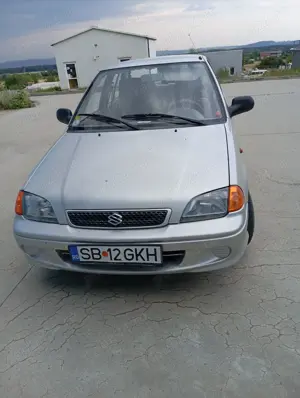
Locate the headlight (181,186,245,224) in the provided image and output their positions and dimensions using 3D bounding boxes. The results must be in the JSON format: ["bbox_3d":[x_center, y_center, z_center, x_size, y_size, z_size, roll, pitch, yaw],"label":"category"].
[{"bbox_3d":[0.349,0.020,1.776,0.380,0.165,0.190,-6,23,-1],"label":"headlight"}]

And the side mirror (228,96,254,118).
[{"bbox_3d":[0.772,-0.775,2.712,0.210,0.170,0.120,-1,23,10],"label":"side mirror"}]

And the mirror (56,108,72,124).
[{"bbox_3d":[-0.778,-0.747,2.995,0.200,0.170,0.120,-1,23,10],"label":"mirror"}]

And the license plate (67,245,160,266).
[{"bbox_3d":[-0.192,0.306,1.773,0.520,0.115,0.030,-1,23,10],"label":"license plate"}]

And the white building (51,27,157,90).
[{"bbox_3d":[-3.285,-12.601,28.895,8.000,4.150,8.000,-3,23,6],"label":"white building"}]

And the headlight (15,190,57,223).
[{"bbox_3d":[-0.690,0.039,1.965,0.380,0.165,0.190,4,25,21],"label":"headlight"}]

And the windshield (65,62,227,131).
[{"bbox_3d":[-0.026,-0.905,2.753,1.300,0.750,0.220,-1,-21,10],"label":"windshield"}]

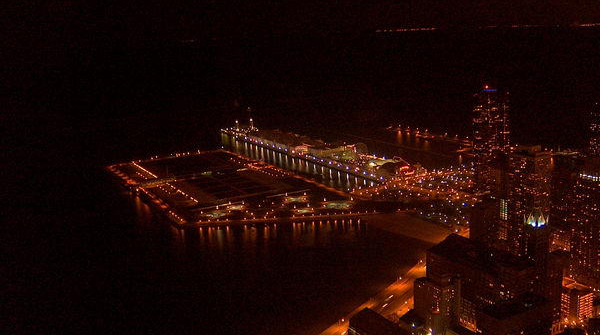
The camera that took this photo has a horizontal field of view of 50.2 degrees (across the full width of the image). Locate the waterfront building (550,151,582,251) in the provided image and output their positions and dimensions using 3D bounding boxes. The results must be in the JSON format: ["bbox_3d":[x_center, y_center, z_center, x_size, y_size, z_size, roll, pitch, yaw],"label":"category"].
[{"bbox_3d":[373.340,41.240,904.490,37.000,127.000,34.000,-9,14,-28],"label":"waterfront building"}]

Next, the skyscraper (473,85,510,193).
[{"bbox_3d":[338.390,-42.490,1140.730,62.000,197.000,62.000,1,13,16],"label":"skyscraper"}]

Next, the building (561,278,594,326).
[{"bbox_3d":[282.490,141.040,656.440,26.000,44.000,19.000,-9,14,-28],"label":"building"}]

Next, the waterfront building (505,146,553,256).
[{"bbox_3d":[282.270,52.410,797.990,33.000,158.000,37.000,-9,14,-28],"label":"waterfront building"}]

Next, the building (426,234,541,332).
[{"bbox_3d":[198.150,126.700,703.580,62.000,60.000,132.000,-9,14,-28],"label":"building"}]

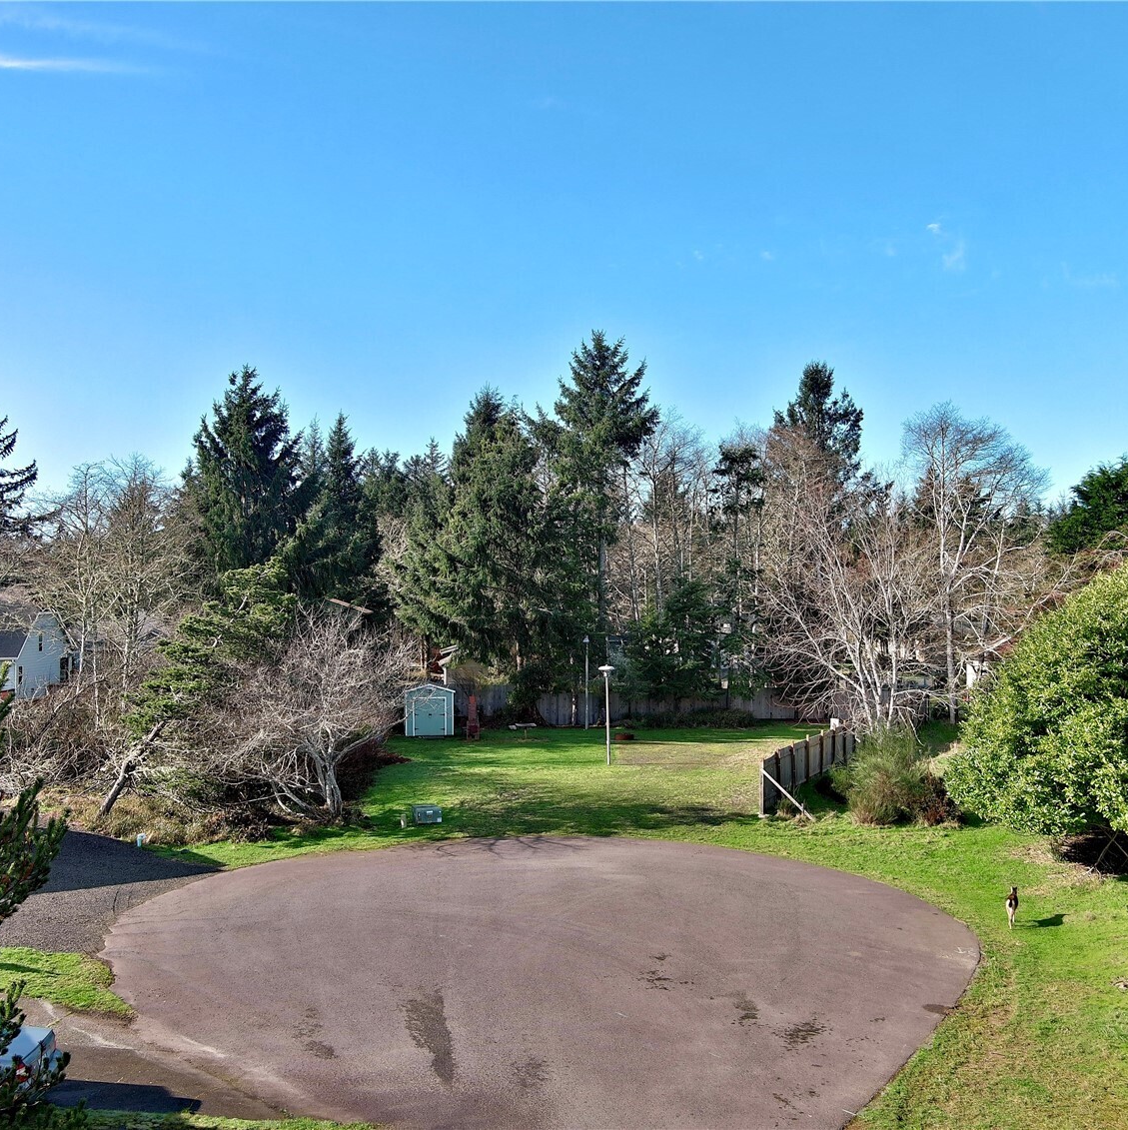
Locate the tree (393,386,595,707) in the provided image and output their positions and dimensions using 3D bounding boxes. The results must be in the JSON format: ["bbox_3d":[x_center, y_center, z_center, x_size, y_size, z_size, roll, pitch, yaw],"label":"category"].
[{"bbox_3d":[-3.680,-0.550,71.000,10.200,17.090,9.000,0,0,0],"label":"tree"}]

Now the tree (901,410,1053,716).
[{"bbox_3d":[21.544,-0.008,71.909,7.800,16.980,7.500,0,1,0],"label":"tree"}]

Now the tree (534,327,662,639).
[{"bbox_3d":[1.781,-1.886,71.889,6.900,20.740,6.900,0,1,0],"label":"tree"}]

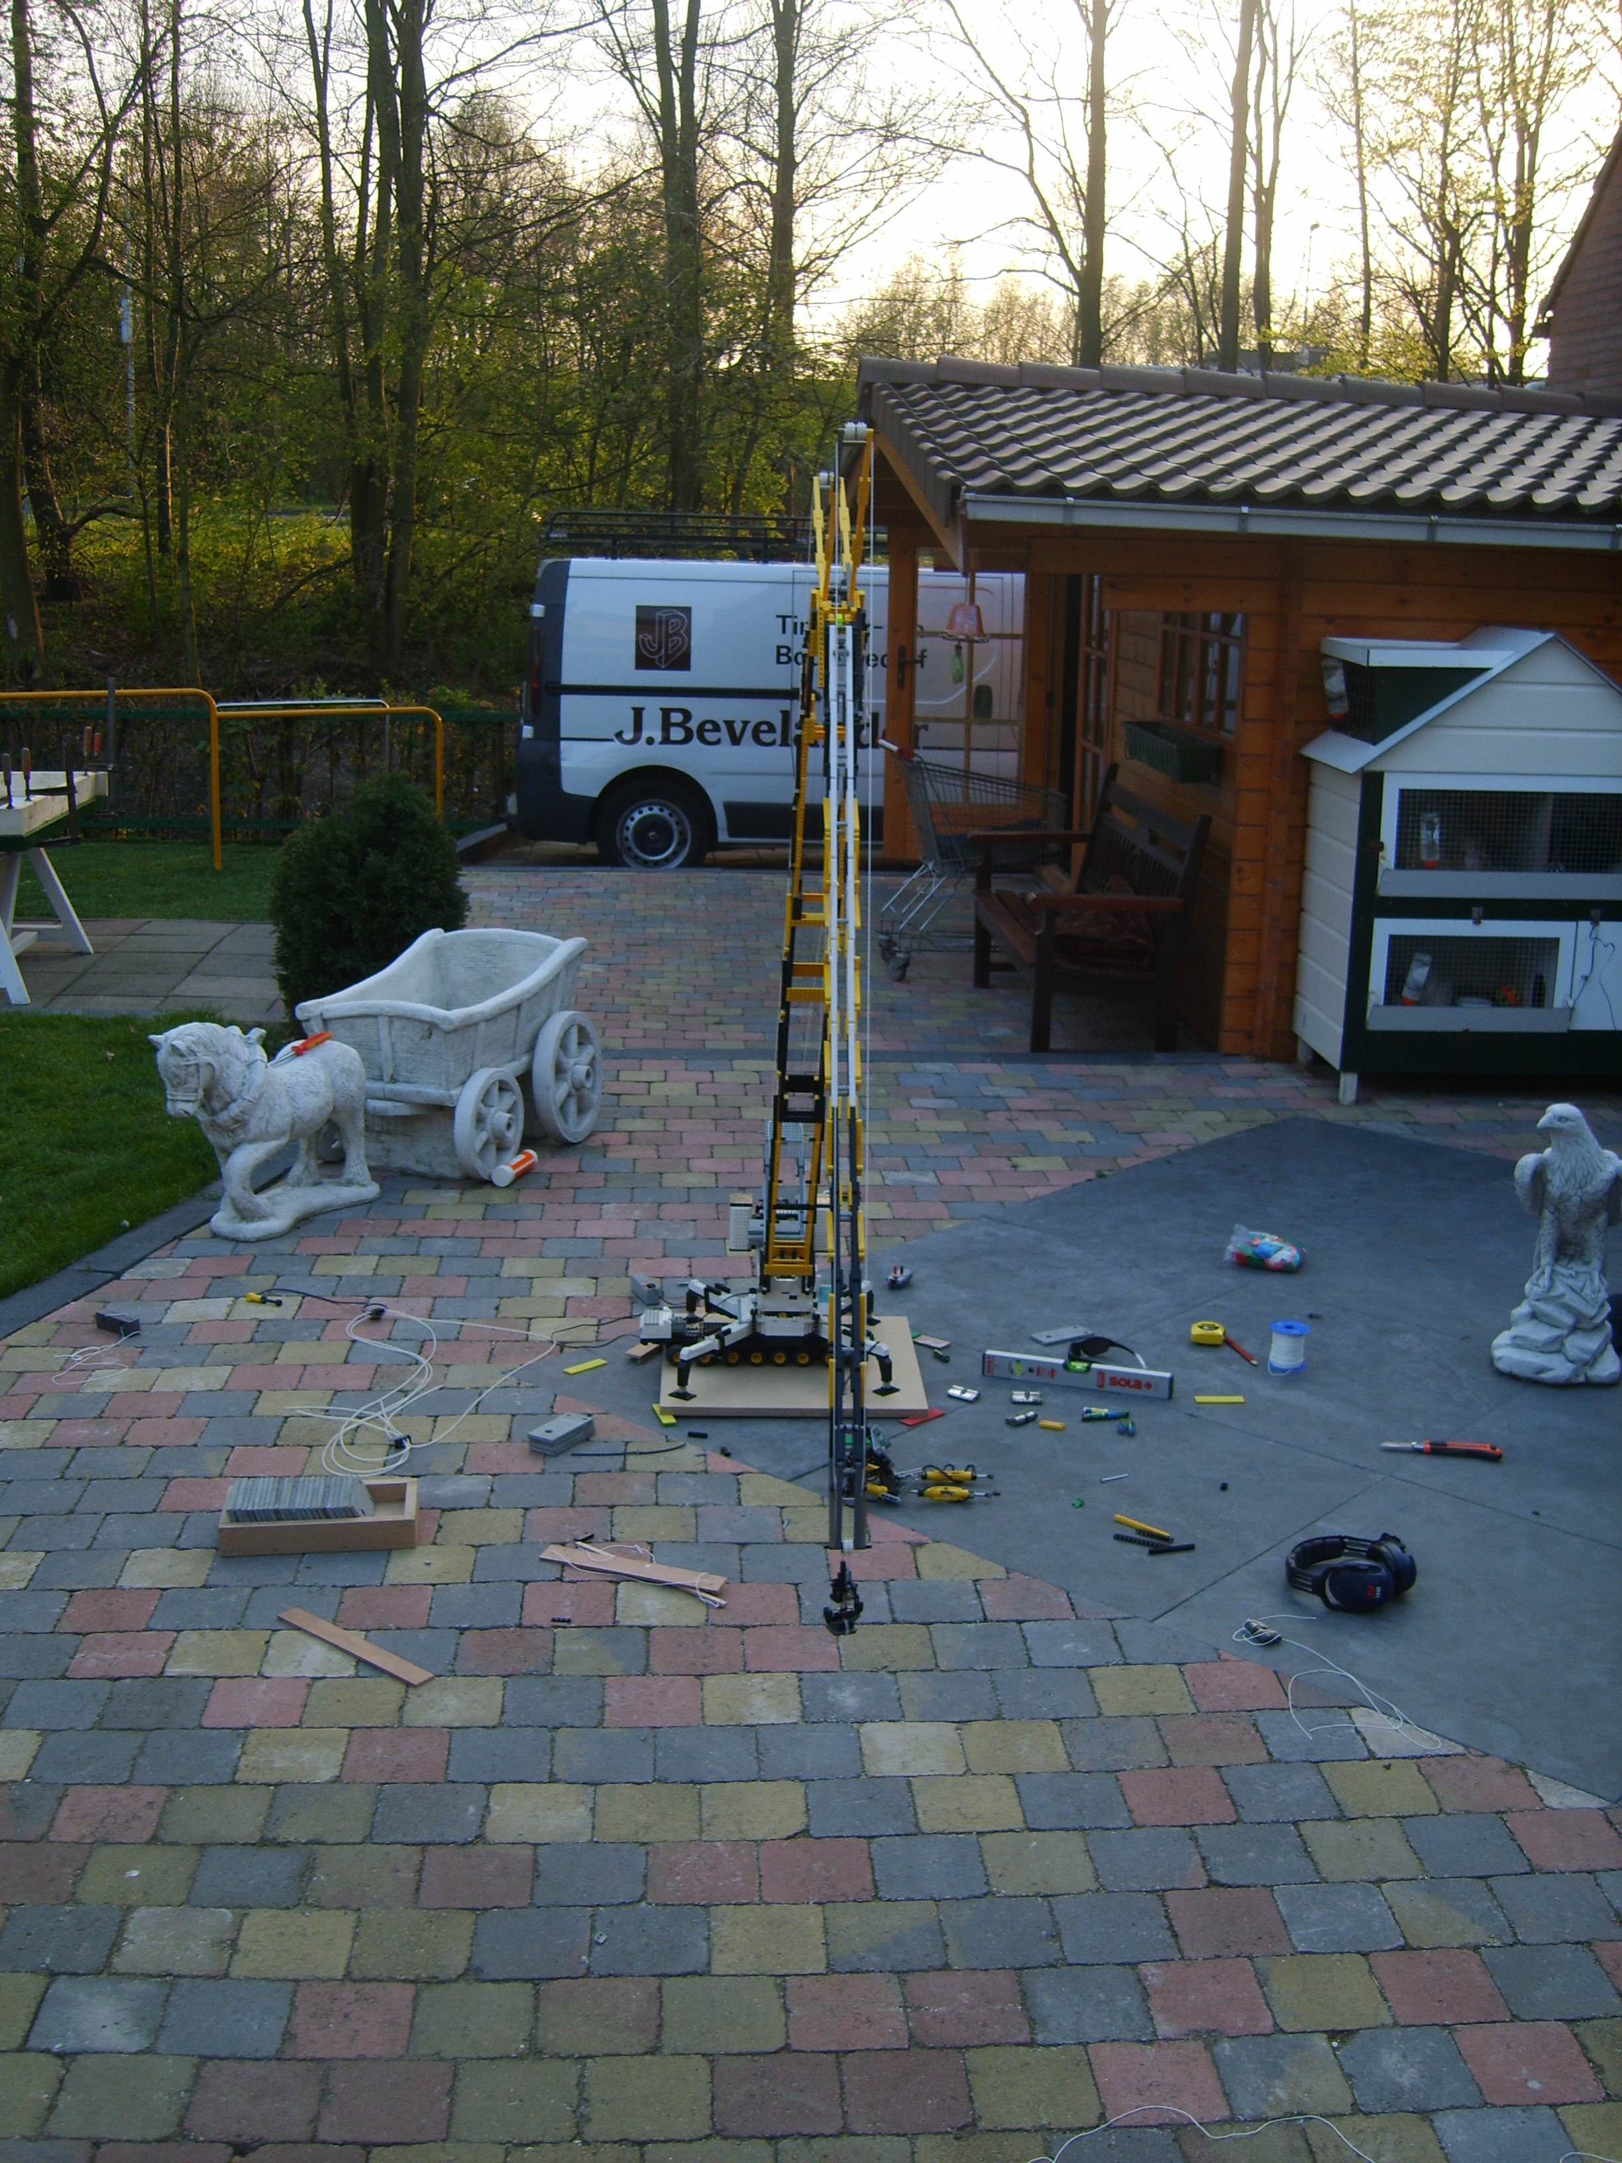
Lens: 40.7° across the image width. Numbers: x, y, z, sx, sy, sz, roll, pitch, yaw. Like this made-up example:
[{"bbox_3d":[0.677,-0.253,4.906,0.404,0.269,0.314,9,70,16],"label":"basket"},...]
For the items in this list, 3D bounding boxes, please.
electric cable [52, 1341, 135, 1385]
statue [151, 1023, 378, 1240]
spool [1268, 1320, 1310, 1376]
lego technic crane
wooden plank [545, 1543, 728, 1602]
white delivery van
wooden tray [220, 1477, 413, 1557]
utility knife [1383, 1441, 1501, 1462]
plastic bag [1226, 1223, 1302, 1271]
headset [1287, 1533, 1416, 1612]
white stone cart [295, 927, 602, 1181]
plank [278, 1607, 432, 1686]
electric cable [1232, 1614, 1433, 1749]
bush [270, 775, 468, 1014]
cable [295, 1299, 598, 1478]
[{"bbox_3d":[-1.515,0.581,4.595,0.150,0.015,0.247,-5,16,-20],"label":"electric cable"},{"bbox_3d":[-1.387,0.066,5.673,0.240,0.560,0.620,9,15,29],"label":"statue"},{"bbox_3d":[1.025,0.573,4.722,0.084,0.090,0.084,1,13,0],"label":"spool"},{"bbox_3d":[-0.081,-0.222,3.976,0.550,1.900,1.680,1,13,0],"label":"lego technic crane"},{"bbox_3d":[-0.298,0.830,3.705,0.335,0.020,0.048,6,16,19],"label":"wooden plank"},{"bbox_3d":[0.751,-2.312,13.828,5.100,1.970,1.930,0,13,-4],"label":"white delivery van"},{"bbox_3d":[-0.858,0.764,3.844,0.328,0.060,0.165,-1,15,-7],"label":"wooden tray"},{"bbox_3d":[1.220,0.715,4.229,0.229,0.021,0.034,3,15,8],"label":"utility knife"},{"bbox_3d":[1.127,0.414,5.426,0.190,0.080,0.130,5,14,15],"label":"plastic bag"},{"bbox_3d":[0.905,0.823,3.652,0.200,0.096,0.148,7,16,21],"label":"headset"},{"bbox_3d":[-0.974,-0.071,6.026,0.490,0.565,0.889,6,16,19],"label":"white stone cart"},{"bbox_3d":[-0.714,0.885,3.424,0.333,0.010,0.039,12,17,37],"label":"plank"},{"bbox_3d":[0.794,0.926,3.401,0.178,0.022,0.422,-3,15,-14],"label":"electric cable"},{"bbox_3d":[-1.612,-0.684,8.087,0.740,0.930,0.740,1,13,0],"label":"bush"},{"bbox_3d":[-0.747,0.613,4.562,0.600,0.030,0.980,1,13,0],"label":"cable"}]

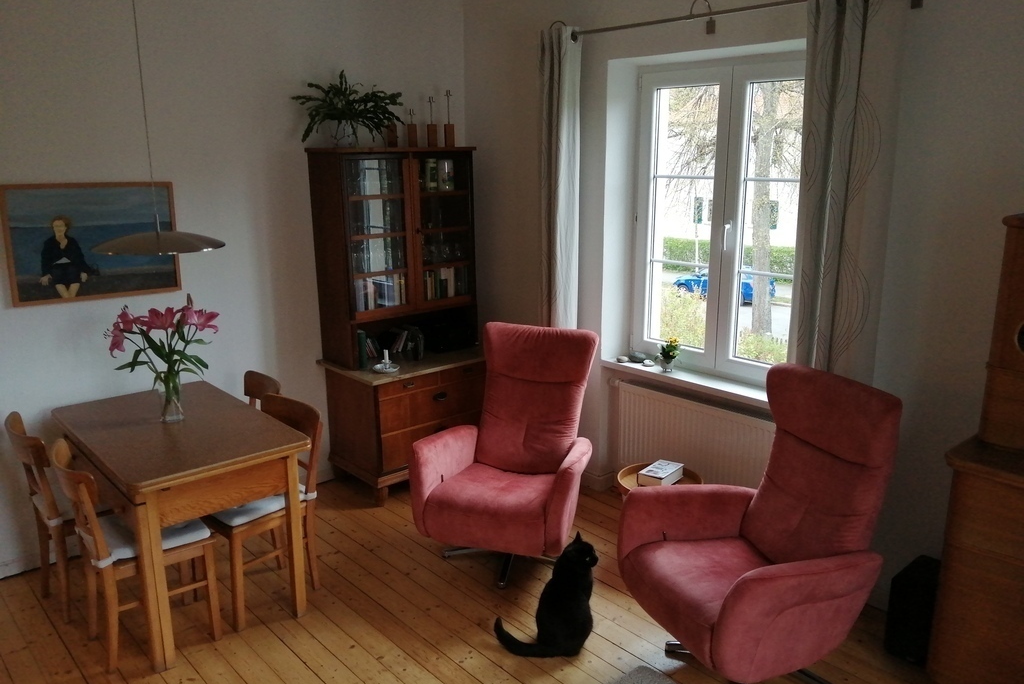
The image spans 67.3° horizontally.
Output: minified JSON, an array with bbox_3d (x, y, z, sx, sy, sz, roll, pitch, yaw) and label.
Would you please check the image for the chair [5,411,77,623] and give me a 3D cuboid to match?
[{"bbox_3d":[-1.834,0.721,3.335,0.459,0.837,0.425,-12,18,-41],"label":"chair"}]

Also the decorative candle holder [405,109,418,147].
[{"bbox_3d":[-0.553,-1.186,4.260,0.052,0.212,0.052,-6,15,-22],"label":"decorative candle holder"}]

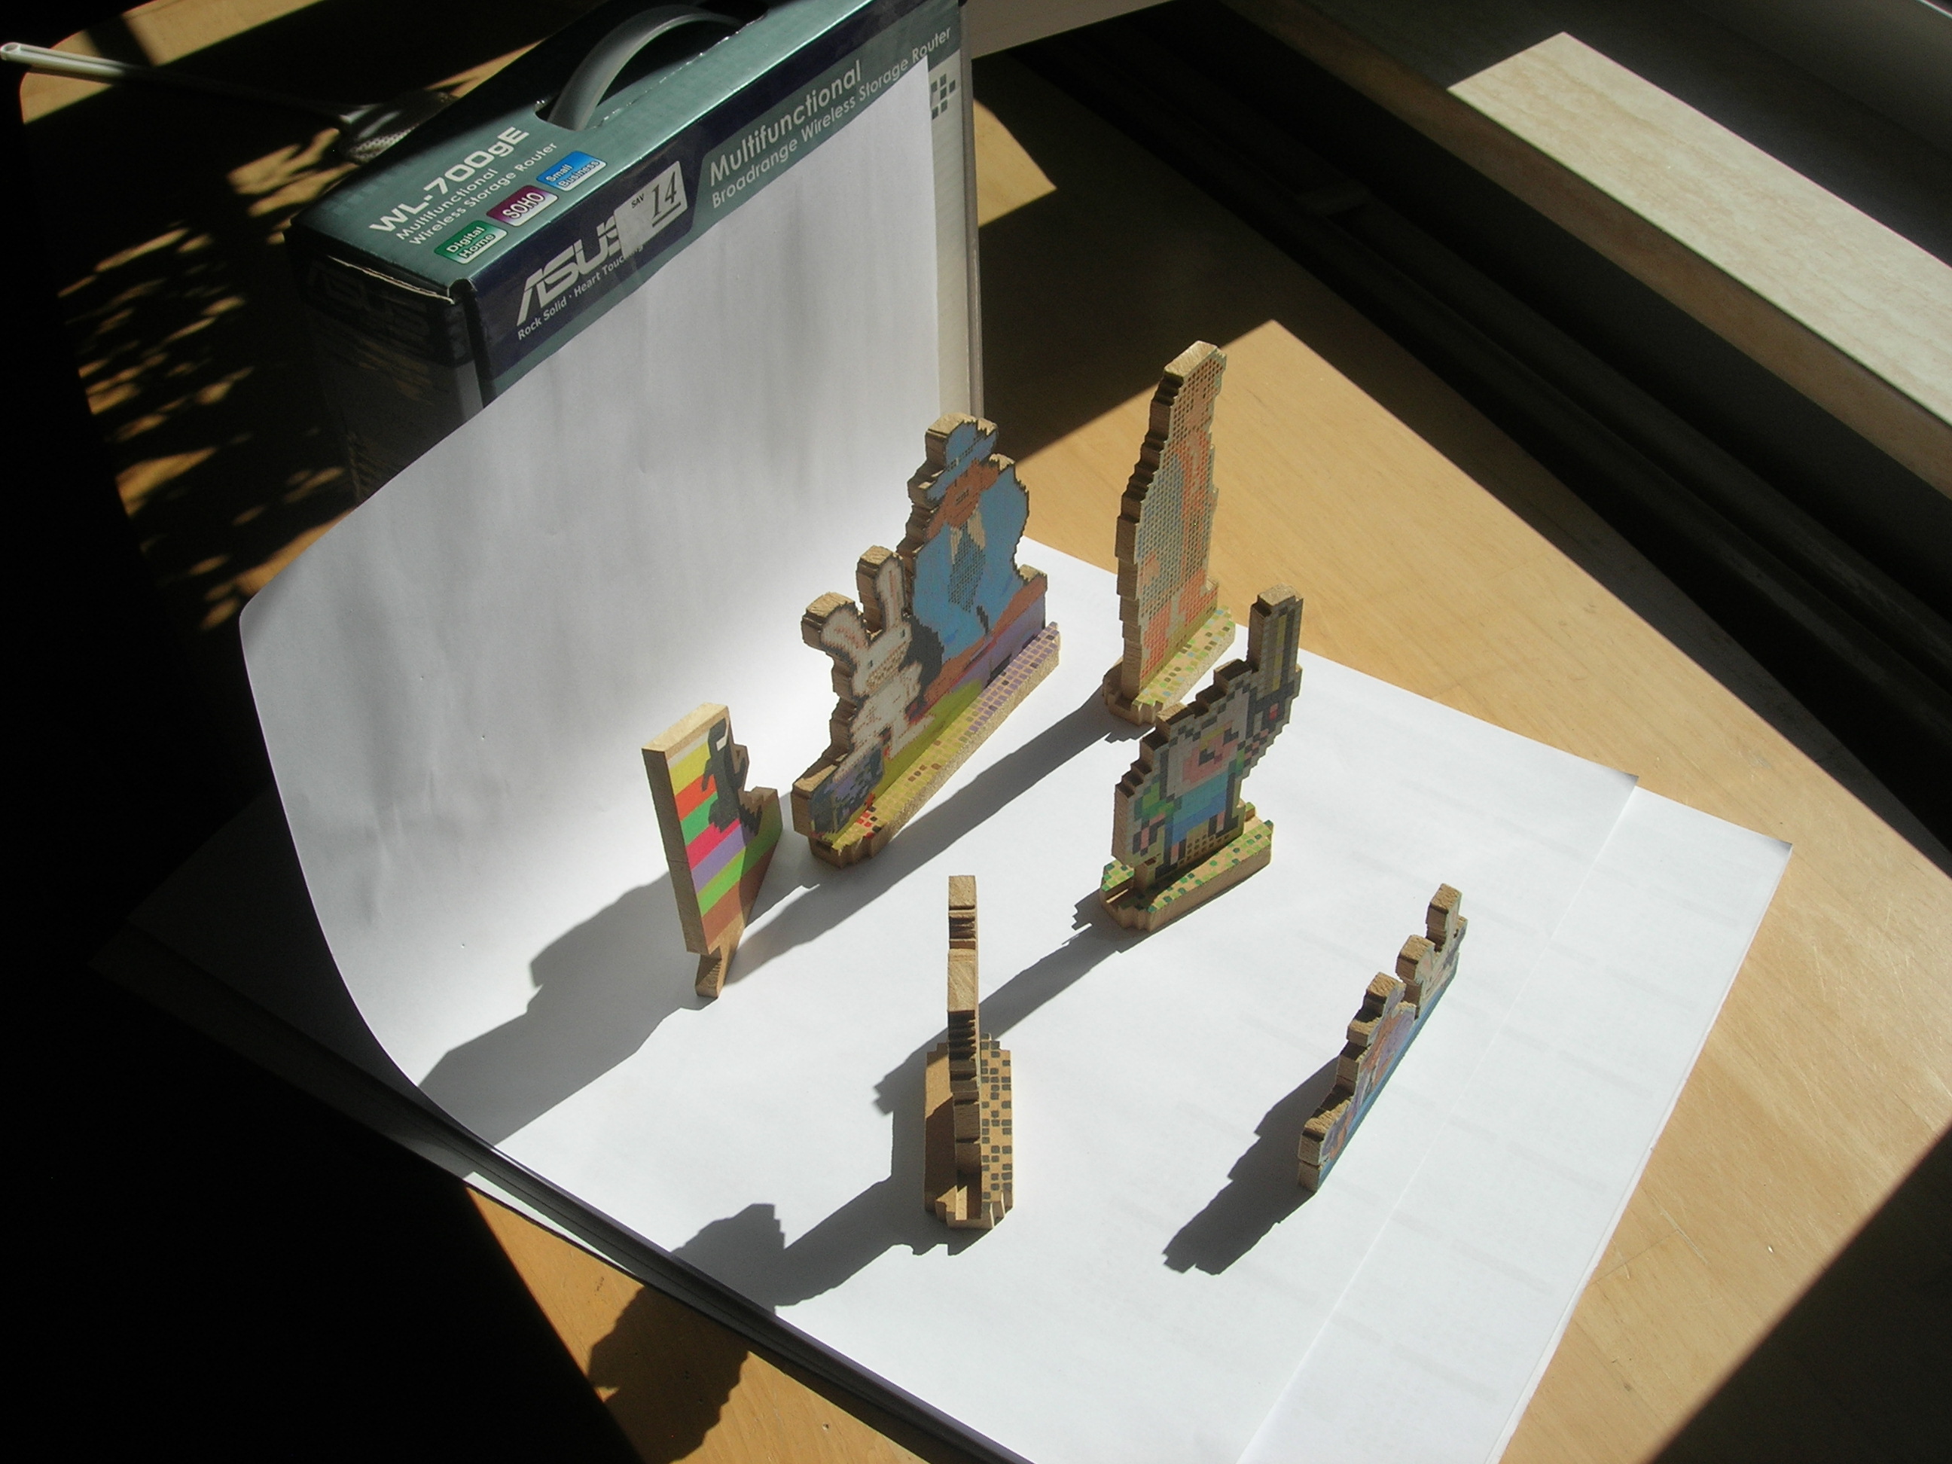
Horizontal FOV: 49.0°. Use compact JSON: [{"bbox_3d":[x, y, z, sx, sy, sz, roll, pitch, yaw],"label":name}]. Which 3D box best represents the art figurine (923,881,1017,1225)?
[{"bbox_3d":[-0.004,0.116,0.800,0.032,0.112,0.096,-1,46,1],"label":"art figurine"}]

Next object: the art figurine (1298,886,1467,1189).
[{"bbox_3d":[0.160,0.110,0.824,0.009,0.074,0.121,25,52,24],"label":"art figurine"}]

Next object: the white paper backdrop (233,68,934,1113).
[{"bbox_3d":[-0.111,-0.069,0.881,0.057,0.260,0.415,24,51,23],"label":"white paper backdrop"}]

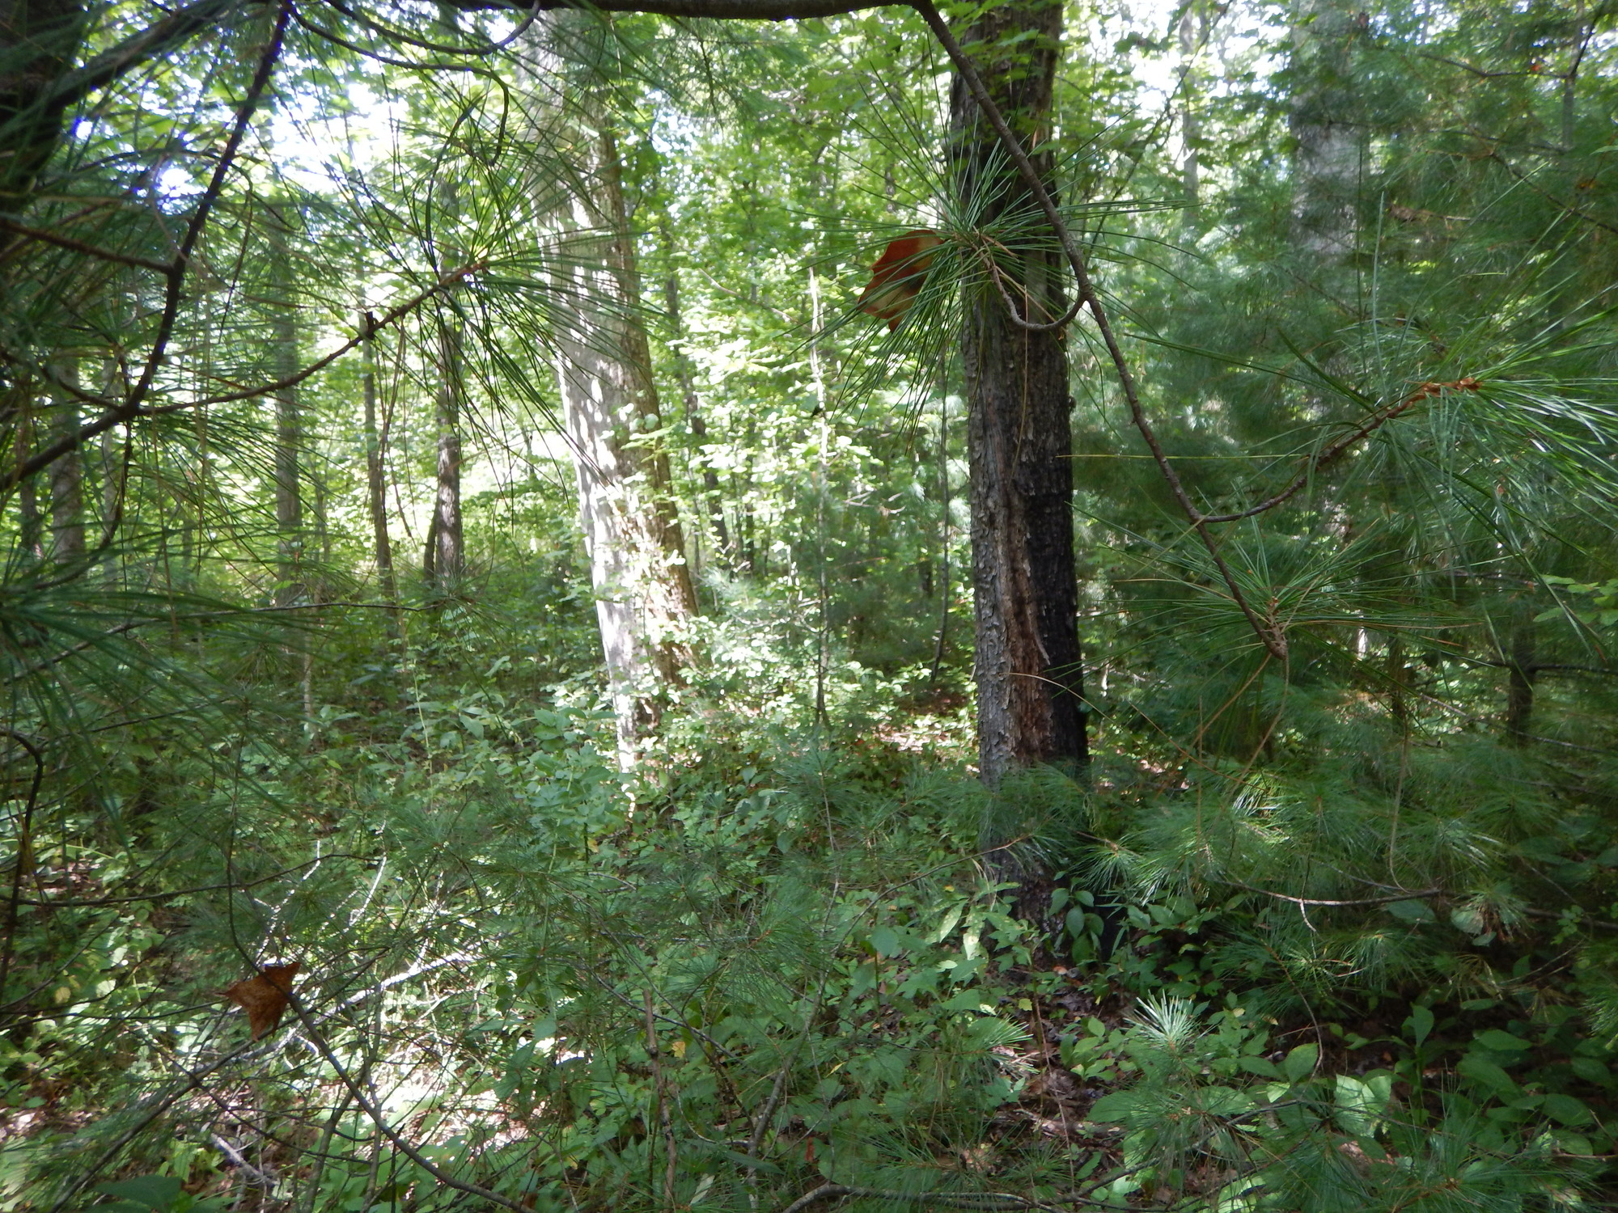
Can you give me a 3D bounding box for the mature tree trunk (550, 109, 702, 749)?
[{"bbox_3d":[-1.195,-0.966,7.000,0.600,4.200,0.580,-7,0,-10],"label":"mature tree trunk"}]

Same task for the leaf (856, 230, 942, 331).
[{"bbox_3d":[0.047,-0.169,0.580,0.046,0.053,0.022,-2,0,9],"label":"leaf"}]

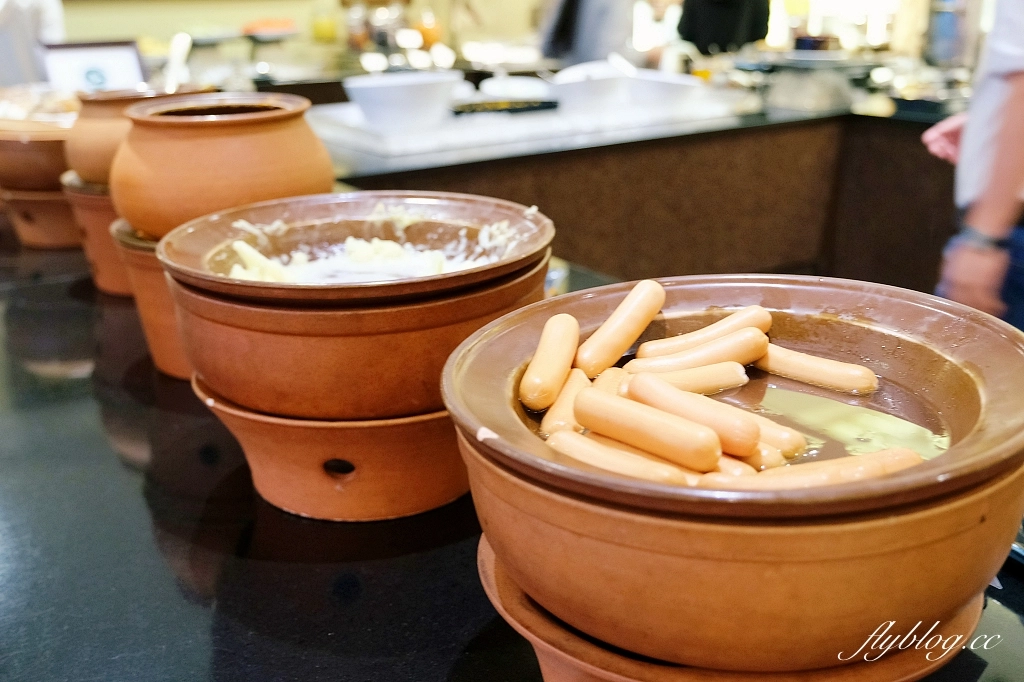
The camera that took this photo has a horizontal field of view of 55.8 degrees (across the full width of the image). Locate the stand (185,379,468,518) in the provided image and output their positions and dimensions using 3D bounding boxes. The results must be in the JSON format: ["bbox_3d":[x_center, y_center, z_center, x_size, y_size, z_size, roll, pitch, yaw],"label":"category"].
[{"bbox_3d":[-0.138,0.068,0.964,0.334,0.115,0.334,1,20,6],"label":"stand"}]

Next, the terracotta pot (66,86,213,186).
[{"bbox_3d":[-0.584,-0.332,1.586,0.270,0.157,0.270,-8,21,-18],"label":"terracotta pot"}]

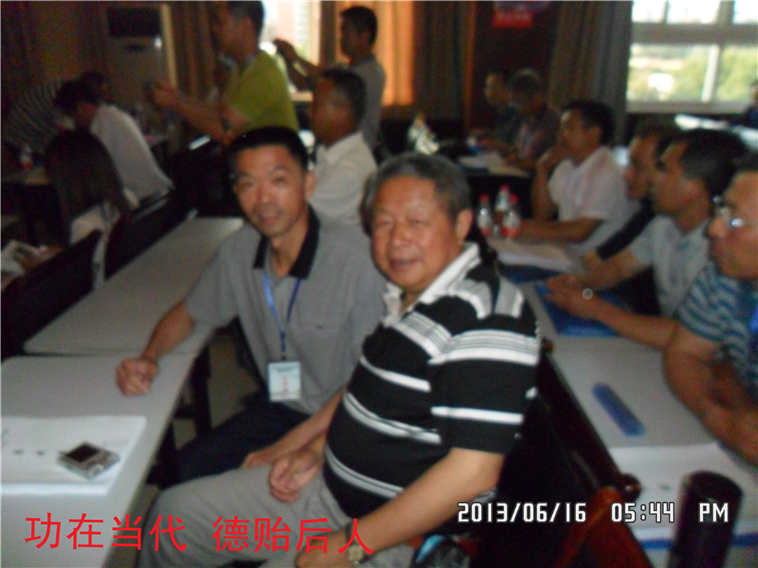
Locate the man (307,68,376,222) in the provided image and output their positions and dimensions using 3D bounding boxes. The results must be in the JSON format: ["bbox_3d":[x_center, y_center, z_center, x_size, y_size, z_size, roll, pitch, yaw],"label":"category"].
[{"bbox_3d":[-0.270,-0.048,2.232,0.650,1.360,0.500,0,22,0],"label":"man"}]

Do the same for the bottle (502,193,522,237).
[{"bbox_3d":[0.554,-0.287,2.417,0.063,0.190,0.063,0,22,0],"label":"bottle"}]

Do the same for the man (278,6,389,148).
[{"bbox_3d":[-0.240,-0.572,3.119,0.550,1.650,0.500,0,22,0],"label":"man"}]

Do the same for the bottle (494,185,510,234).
[{"bbox_3d":[0.528,-0.310,2.467,0.063,0.195,0.063,0,22,0],"label":"bottle"}]

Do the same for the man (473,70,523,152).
[{"bbox_3d":[0.860,-0.803,4.159,0.650,1.280,0.500,-2,23,-5],"label":"man"}]

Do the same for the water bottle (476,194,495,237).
[{"bbox_3d":[0.442,-0.285,2.418,0.063,0.185,0.063,0,22,0],"label":"water bottle"}]

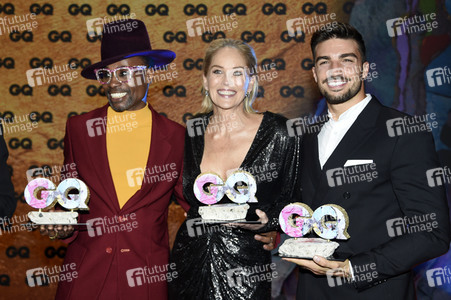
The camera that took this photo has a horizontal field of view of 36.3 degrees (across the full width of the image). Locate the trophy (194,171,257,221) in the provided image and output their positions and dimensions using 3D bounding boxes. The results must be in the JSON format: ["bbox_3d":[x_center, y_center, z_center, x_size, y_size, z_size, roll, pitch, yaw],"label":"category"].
[{"bbox_3d":[0.001,0.131,1.970,0.175,0.140,0.060,-2,5,0],"label":"trophy"}]

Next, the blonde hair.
[{"bbox_3d":[0.013,-0.241,2.250,0.185,0.245,0.210,3,-3,4],"label":"blonde hair"}]

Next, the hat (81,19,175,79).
[{"bbox_3d":[-0.335,-0.348,2.310,0.300,0.165,0.335,-9,-2,21],"label":"hat"}]

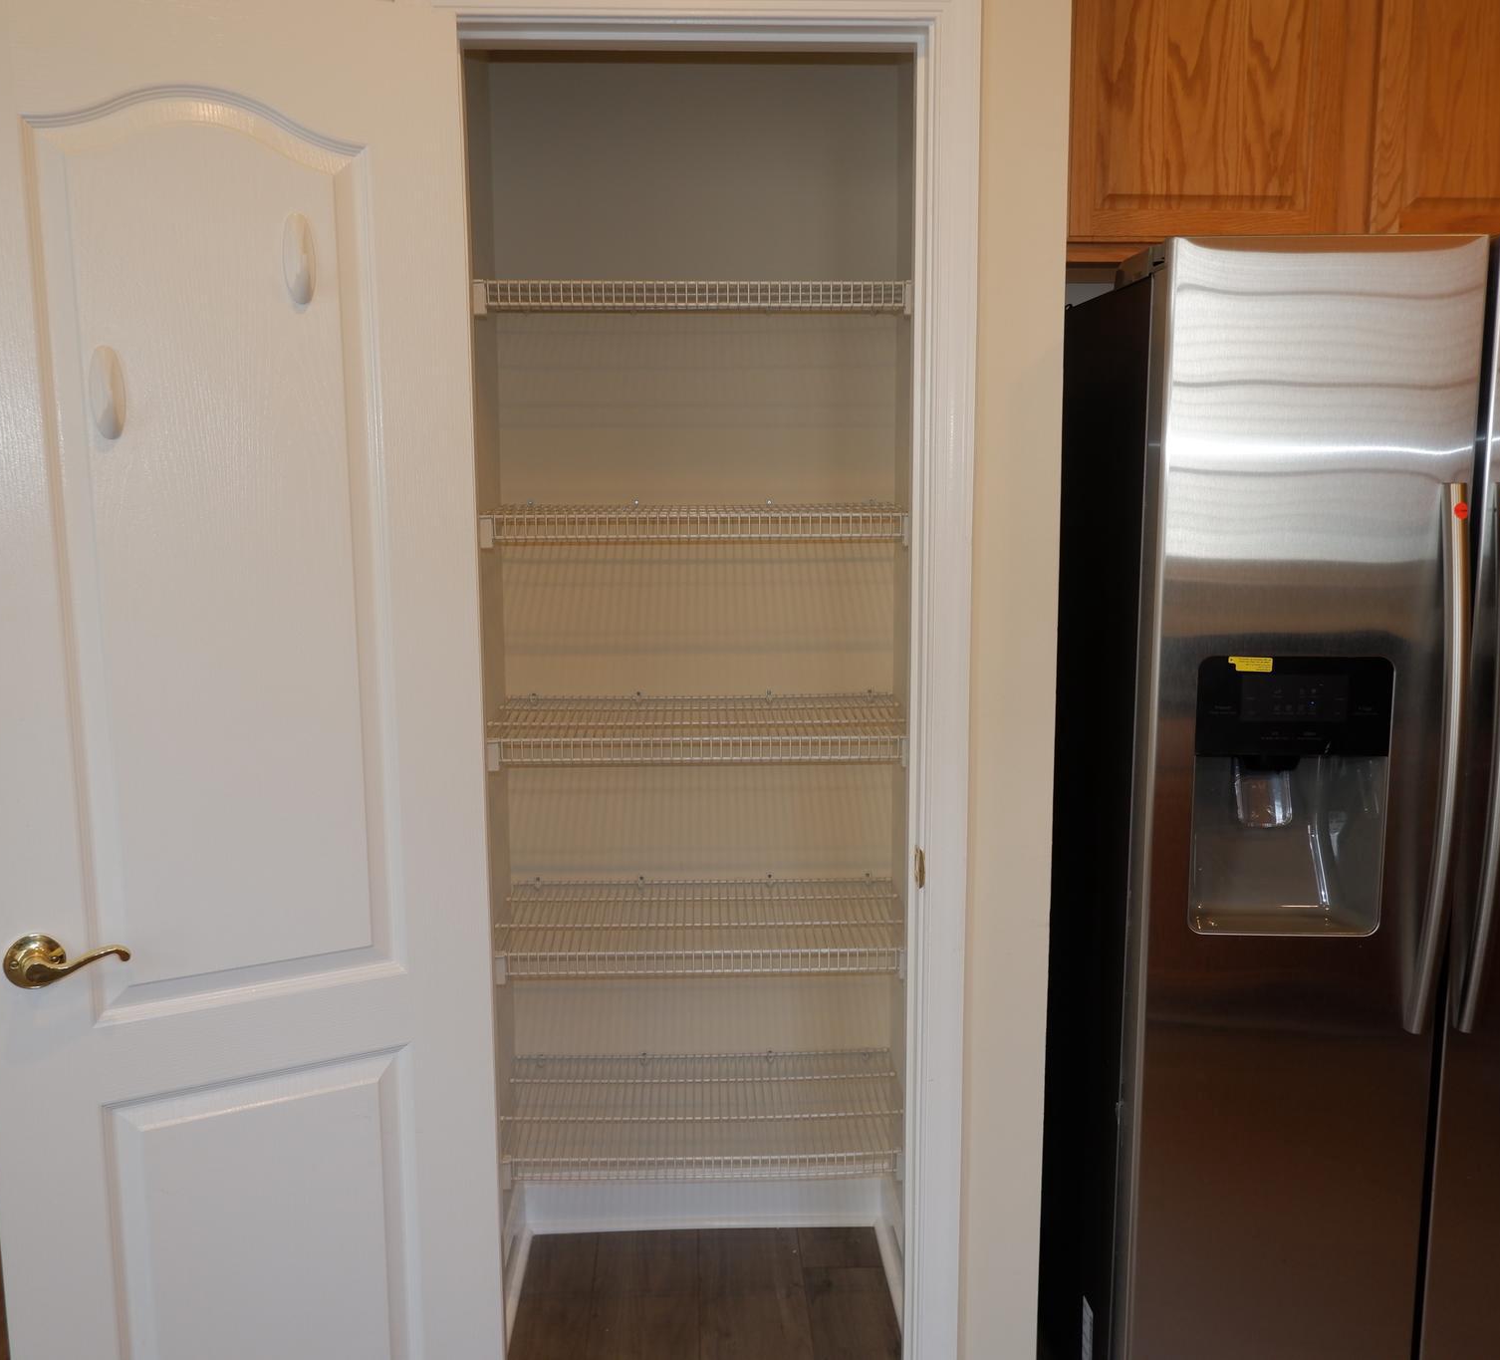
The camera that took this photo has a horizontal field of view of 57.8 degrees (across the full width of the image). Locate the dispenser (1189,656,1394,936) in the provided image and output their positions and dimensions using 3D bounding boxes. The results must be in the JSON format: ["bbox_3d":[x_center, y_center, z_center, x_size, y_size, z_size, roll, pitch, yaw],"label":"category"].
[{"bbox_3d":[0.724,0.155,1.872,0.264,0.378,0.110,0,8,-2],"label":"dispenser"}]

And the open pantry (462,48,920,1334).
[{"bbox_3d":[-0.082,0.121,2.221,0.680,2.030,0.600,0,8,-2],"label":"open pantry"}]

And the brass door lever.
[{"bbox_3d":[-0.770,0.315,1.535,0.127,0.063,0.062,-5,9,-31],"label":"brass door lever"}]

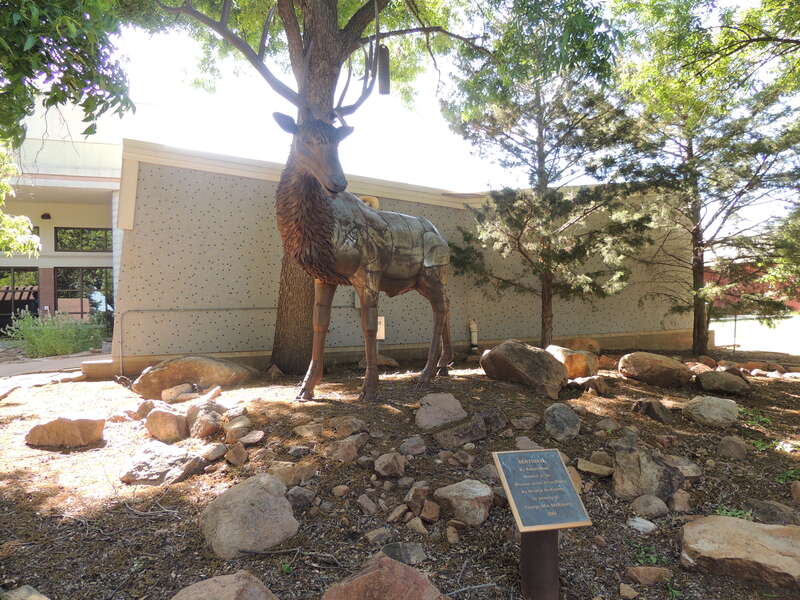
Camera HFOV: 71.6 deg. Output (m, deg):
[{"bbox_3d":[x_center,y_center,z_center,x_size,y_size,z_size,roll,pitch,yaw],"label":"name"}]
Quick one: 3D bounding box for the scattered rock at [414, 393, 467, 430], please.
[{"bbox_3d":[0.352,0.969,4.820,0.430,0.280,0.320,-1,-2,4],"label":"scattered rock"}]

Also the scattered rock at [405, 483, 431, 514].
[{"bbox_3d":[0.108,1.224,3.422,0.160,0.169,0.144,0,0,0],"label":"scattered rock"}]

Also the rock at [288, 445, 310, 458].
[{"bbox_3d":[-0.693,1.045,3.827,0.152,0.081,0.114,0,0,-10],"label":"rock"}]

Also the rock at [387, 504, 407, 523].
[{"bbox_3d":[-0.015,1.282,3.330,0.132,0.085,0.100,0,0,0],"label":"rock"}]

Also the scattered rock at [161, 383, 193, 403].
[{"bbox_3d":[-2.026,0.842,5.050,0.310,0.155,0.210,0,0,-22],"label":"scattered rock"}]

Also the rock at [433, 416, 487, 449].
[{"bbox_3d":[0.431,0.961,4.022,0.392,0.224,0.235,0,0,26],"label":"rock"}]

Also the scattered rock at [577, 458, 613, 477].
[{"bbox_3d":[1.347,1.160,3.841,0.249,0.098,0.150,0,0,0],"label":"scattered rock"}]

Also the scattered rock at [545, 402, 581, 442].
[{"bbox_3d":[1.227,0.925,4.189,0.272,0.260,0.220,0,0,16],"label":"scattered rock"}]

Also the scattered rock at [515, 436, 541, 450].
[{"bbox_3d":[0.902,1.022,3.923,0.184,0.095,0.138,0,0,13],"label":"scattered rock"}]

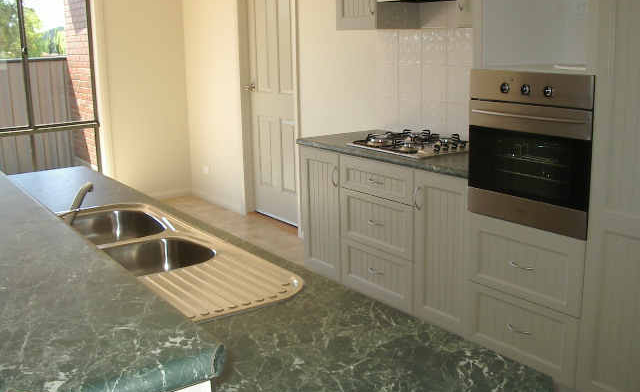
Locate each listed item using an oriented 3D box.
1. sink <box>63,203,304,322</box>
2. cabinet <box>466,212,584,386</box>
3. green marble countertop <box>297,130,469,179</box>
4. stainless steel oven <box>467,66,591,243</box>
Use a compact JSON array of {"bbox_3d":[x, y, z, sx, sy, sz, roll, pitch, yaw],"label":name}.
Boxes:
[{"bbox_3d":[-0.534,0.228,2.042,0.480,0.170,1.175,-10,16,-35],"label":"sink"},{"bbox_3d":[1.071,0.377,3.123,0.580,0.623,0.598,-10,16,-35],"label":"cabinet"},{"bbox_3d":[0.500,-0.249,3.799,0.605,0.034,1.342,-10,16,-35],"label":"green marble countertop"},{"bbox_3d":[1.045,-0.222,2.979,0.560,0.610,0.600,-10,16,-35],"label":"stainless steel oven"}]

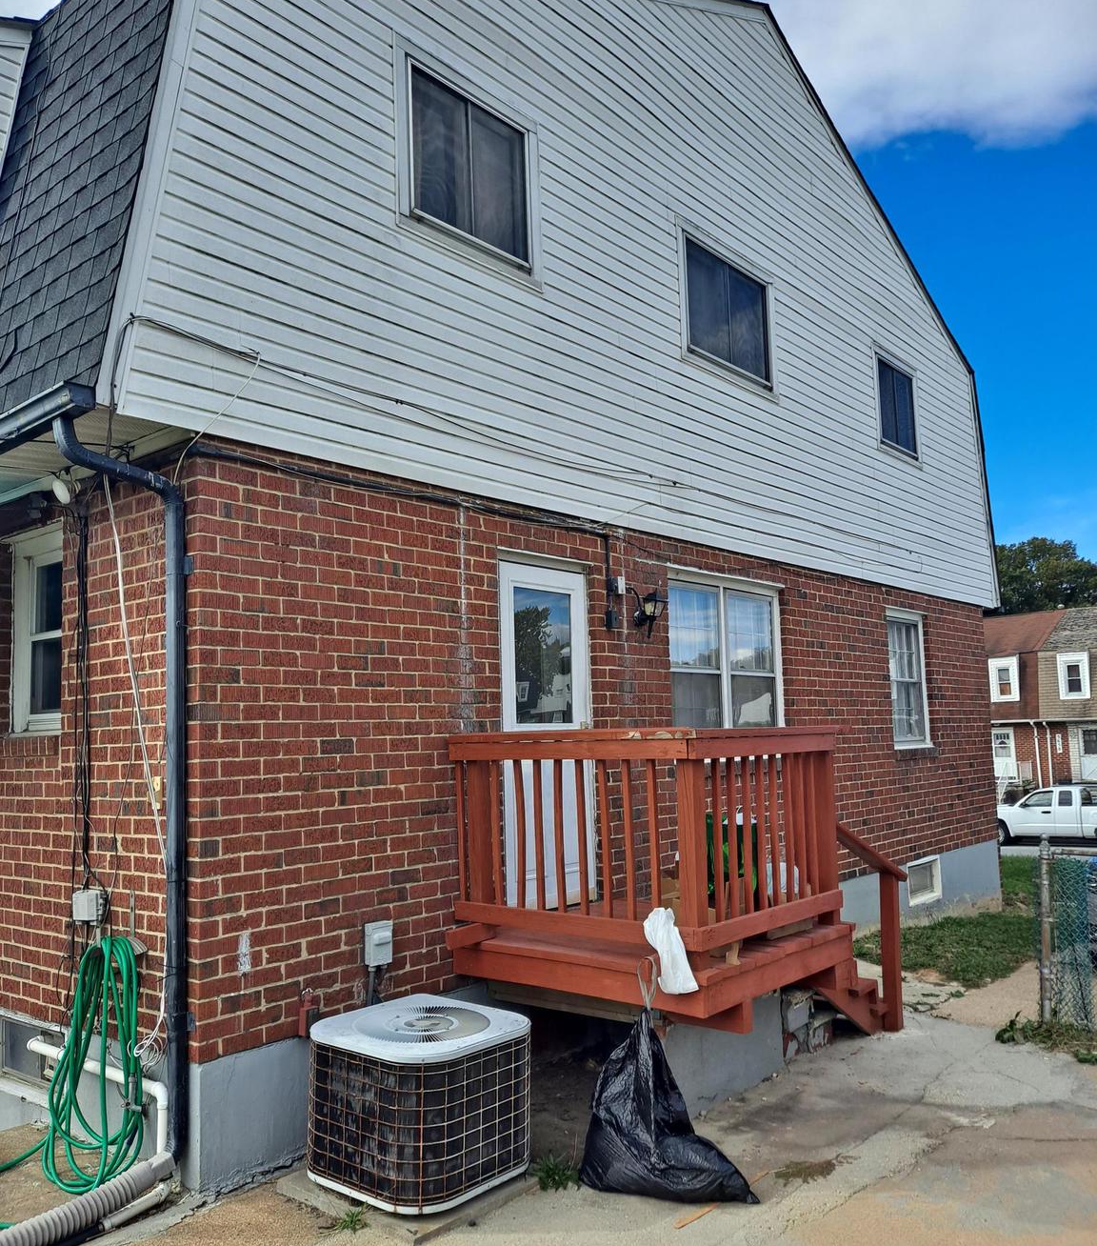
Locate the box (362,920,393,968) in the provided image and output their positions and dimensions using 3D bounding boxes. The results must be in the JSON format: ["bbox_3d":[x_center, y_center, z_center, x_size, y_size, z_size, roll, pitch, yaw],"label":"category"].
[{"bbox_3d":[-0.815,1.536,5.080,0.080,0.205,0.135,-7,-8,40],"label":"box"}]

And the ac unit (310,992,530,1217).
[{"bbox_3d":[-0.529,1.955,4.390,0.756,0.573,0.756,-7,-8,40],"label":"ac unit"}]

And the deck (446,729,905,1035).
[{"bbox_3d":[0.892,1.493,5.963,1.560,1.785,2.550,-7,-8,40],"label":"deck"}]

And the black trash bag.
[{"bbox_3d":[0.492,1.962,4.331,0.670,0.600,0.470,-7,-8,40],"label":"black trash bag"}]

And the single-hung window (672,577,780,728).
[{"bbox_3d":[1.360,0.386,8.037,0.110,1.310,1.710,-7,-8,40],"label":"single-hung window"}]

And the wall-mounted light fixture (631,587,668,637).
[{"bbox_3d":[0.670,-0.062,6.978,0.220,0.339,0.170,-7,-8,40],"label":"wall-mounted light fixture"}]

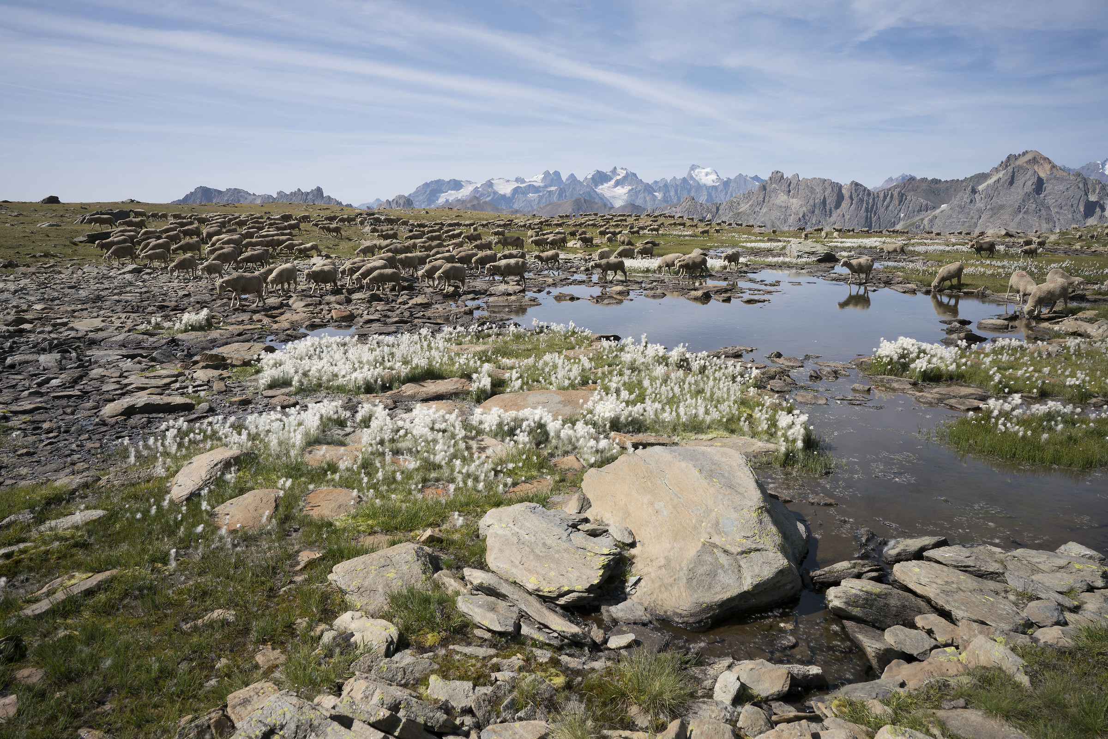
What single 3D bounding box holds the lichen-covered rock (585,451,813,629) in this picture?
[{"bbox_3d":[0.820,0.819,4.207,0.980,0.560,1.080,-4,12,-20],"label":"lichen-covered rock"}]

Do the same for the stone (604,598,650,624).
[{"bbox_3d":[0.360,1.139,3.660,0.200,0.090,0.140,2,12,10],"label":"stone"}]

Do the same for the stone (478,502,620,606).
[{"bbox_3d":[0.000,0.930,4.036,0.630,0.330,0.520,3,12,16],"label":"stone"}]

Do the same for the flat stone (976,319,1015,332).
[{"bbox_3d":[7.096,-0.711,12.377,0.480,0.160,0.420,0,11,0],"label":"flat stone"}]

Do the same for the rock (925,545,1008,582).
[{"bbox_3d":[2.101,0.990,3.942,0.400,0.130,0.240,6,13,27],"label":"rock"}]

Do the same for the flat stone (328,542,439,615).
[{"bbox_3d":[-0.741,0.905,3.363,0.463,0.214,0.341,-2,11,-12],"label":"flat stone"}]

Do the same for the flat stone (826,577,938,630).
[{"bbox_3d":[1.446,1.040,3.420,0.450,0.145,0.235,4,12,22],"label":"flat stone"}]

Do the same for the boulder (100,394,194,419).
[{"bbox_3d":[-3.667,0.334,6.959,0.747,0.155,0.361,-4,12,-18],"label":"boulder"}]

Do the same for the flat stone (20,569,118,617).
[{"bbox_3d":[-2.116,0.975,3.373,0.180,0.080,0.420,7,13,31],"label":"flat stone"}]

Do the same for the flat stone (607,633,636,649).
[{"bbox_3d":[0.277,1.104,3.133,0.118,0.033,0.062,-4,12,-20],"label":"flat stone"}]

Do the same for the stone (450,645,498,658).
[{"bbox_3d":[-0.305,1.072,2.924,0.190,0.028,0.055,4,12,18],"label":"stone"}]

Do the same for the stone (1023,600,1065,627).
[{"bbox_3d":[2.087,1.039,3.283,0.155,0.090,0.125,5,12,24],"label":"stone"}]

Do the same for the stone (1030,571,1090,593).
[{"bbox_3d":[2.361,0.993,3.593,0.250,0.060,0.160,6,13,27],"label":"stone"}]

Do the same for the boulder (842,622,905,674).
[{"bbox_3d":[1.410,1.198,3.345,0.240,0.140,0.260,2,12,8],"label":"boulder"}]

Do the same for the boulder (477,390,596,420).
[{"bbox_3d":[-0.139,0.322,6.940,1.120,0.240,0.750,0,11,0],"label":"boulder"}]

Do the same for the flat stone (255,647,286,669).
[{"bbox_3d":[-1.110,1.145,3.028,0.120,0.050,0.120,-3,12,-15],"label":"flat stone"}]

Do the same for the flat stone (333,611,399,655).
[{"bbox_3d":[-0.729,1.025,2.992,0.250,0.130,0.180,2,11,10],"label":"flat stone"}]

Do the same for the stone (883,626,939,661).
[{"bbox_3d":[1.434,1.096,3.094,0.230,0.090,0.140,8,14,34],"label":"stone"}]

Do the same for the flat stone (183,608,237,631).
[{"bbox_3d":[-1.460,1.069,3.278,0.200,0.080,0.120,-7,13,-29],"label":"flat stone"}]

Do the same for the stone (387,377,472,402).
[{"bbox_3d":[-1.199,0.189,7.432,0.813,0.174,0.479,-2,11,-8],"label":"stone"}]

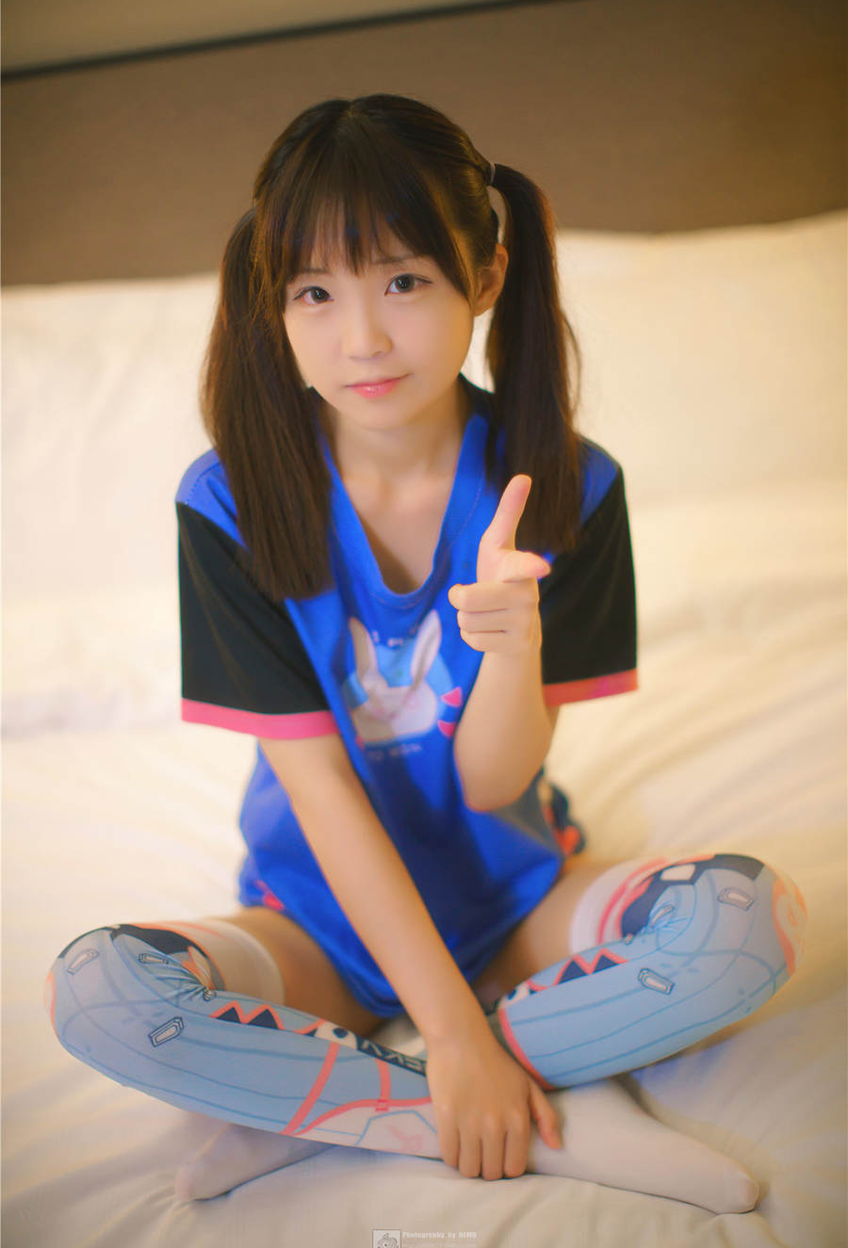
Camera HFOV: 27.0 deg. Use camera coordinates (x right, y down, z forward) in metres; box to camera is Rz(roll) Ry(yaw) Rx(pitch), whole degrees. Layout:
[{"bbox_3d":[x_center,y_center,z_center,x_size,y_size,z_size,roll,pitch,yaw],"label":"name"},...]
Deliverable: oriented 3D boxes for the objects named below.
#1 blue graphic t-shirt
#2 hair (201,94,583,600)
[{"bbox_3d":[-0.006,0.058,1.462,0.380,0.506,0.270,-6,16,-3],"label":"blue graphic t-shirt"},{"bbox_3d":[-0.022,-0.220,1.361,0.271,0.363,0.225,-2,16,11],"label":"hair"}]

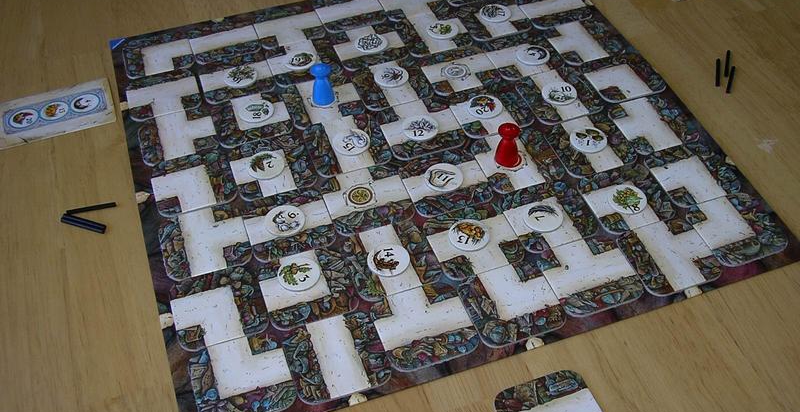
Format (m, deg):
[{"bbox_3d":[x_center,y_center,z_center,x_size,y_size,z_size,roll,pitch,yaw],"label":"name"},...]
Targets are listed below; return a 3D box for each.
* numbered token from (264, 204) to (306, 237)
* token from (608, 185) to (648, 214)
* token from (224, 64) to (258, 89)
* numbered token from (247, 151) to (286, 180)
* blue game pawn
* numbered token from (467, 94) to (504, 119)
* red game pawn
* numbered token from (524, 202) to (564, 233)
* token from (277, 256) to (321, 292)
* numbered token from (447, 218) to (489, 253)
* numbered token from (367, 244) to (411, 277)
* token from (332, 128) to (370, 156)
[{"bbox_3d":[-0.069,0.009,0.533,0.024,0.002,0.024,-1,46,1],"label":"numbered token"},{"bbox_3d":[0.139,-0.004,0.535,0.024,0.002,0.024,-1,46,1],"label":"token"},{"bbox_3d":[-0.114,-0.093,0.628,0.024,0.002,0.024,-14,47,-13],"label":"token"},{"bbox_3d":[-0.085,-0.026,0.561,0.024,0.002,0.024,-1,46,1],"label":"numbered token"},{"bbox_3d":[-0.053,-0.085,0.605,0.016,0.028,0.016,-1,46,1],"label":"blue game pawn"},{"bbox_3d":[0.058,-0.068,0.599,0.024,0.002,0.024,-1,46,1],"label":"numbered token"},{"bbox_3d":[0.068,-0.039,0.554,0.015,0.026,0.015,-1,46,1],"label":"red game pawn"},{"bbox_3d":[0.086,0.007,0.526,0.024,0.002,0.024,-1,46,1],"label":"numbered token"},{"bbox_3d":[-0.057,0.039,0.497,0.024,0.002,0.024,-1,46,1],"label":"token"},{"bbox_3d":[0.041,0.017,0.521,0.024,0.002,0.024,-1,46,1],"label":"numbered token"},{"bbox_3d":[-0.007,0.031,0.509,0.024,0.002,0.024,-1,46,1],"label":"numbered token"},{"bbox_3d":[-0.032,-0.042,0.581,0.024,0.002,0.024,-1,46,1],"label":"token"}]

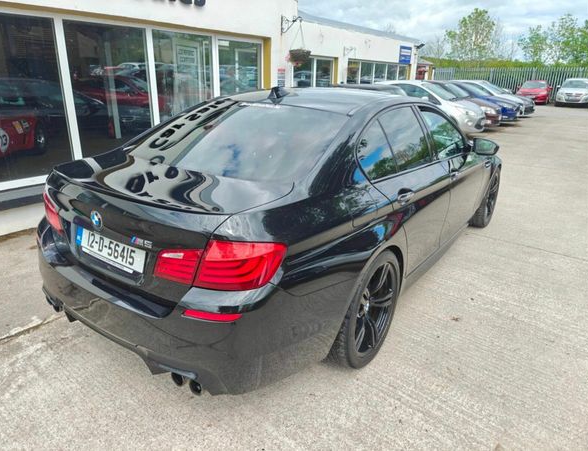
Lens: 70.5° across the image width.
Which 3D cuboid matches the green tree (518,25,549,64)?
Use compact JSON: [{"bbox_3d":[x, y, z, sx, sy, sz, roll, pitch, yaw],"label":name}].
[{"bbox_3d":[24.374,-17.083,43.167,3.300,6.810,3.300,12,22,25],"label":"green tree"}]

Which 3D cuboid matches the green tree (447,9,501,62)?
[{"bbox_3d":[15.656,-15.411,37.301,4.376,7.259,4.606,9,21,20],"label":"green tree"}]

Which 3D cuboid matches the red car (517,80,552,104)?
[{"bbox_3d":[16.050,-8.930,27.900,1.770,1.450,4.250,13,23,29],"label":"red car"}]

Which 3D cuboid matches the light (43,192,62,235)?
[{"bbox_3d":[-1.303,-0.116,2.265,0.180,0.205,0.540,-14,24,-37],"label":"light"}]

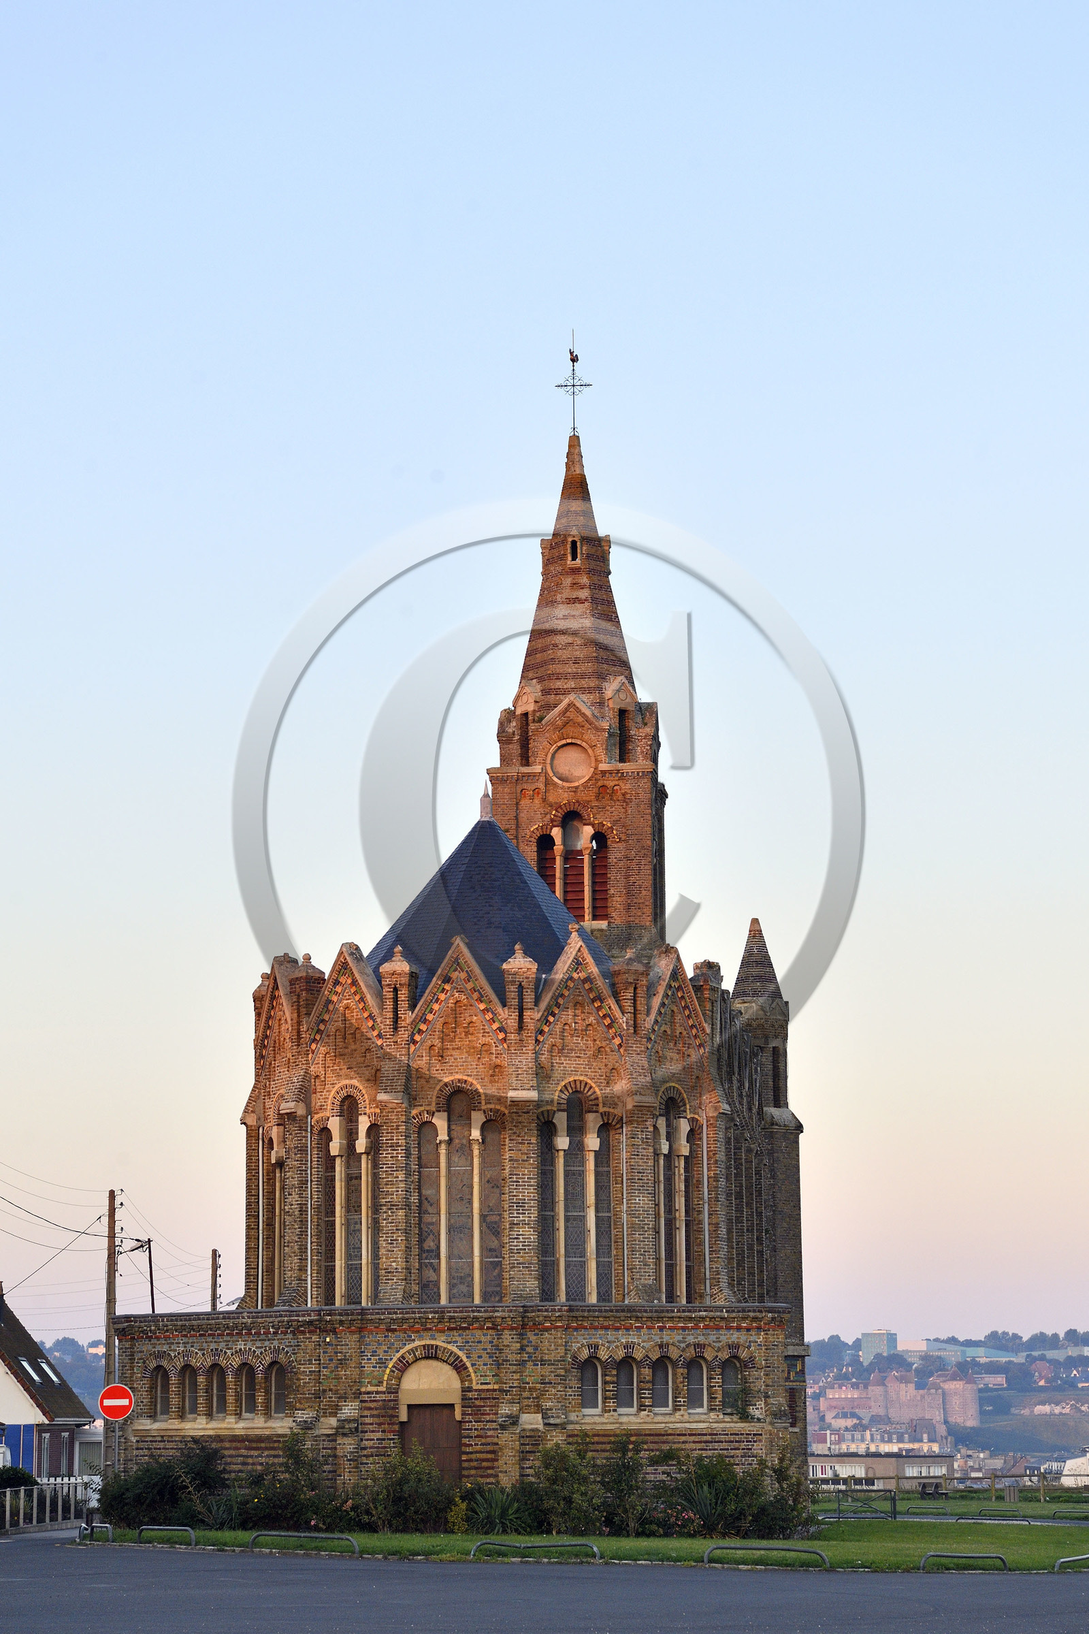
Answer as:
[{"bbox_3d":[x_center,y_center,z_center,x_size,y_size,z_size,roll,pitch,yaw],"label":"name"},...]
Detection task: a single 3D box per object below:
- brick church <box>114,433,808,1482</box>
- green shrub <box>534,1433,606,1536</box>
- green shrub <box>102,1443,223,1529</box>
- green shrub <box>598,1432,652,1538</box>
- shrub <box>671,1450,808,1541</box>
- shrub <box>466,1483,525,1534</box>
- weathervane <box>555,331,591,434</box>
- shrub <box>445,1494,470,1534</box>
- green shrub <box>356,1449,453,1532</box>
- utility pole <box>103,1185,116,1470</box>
[{"bbox_3d":[-0.347,1.504,76.723,13.560,30.105,30.832,-2,-11,7],"label":"brick church"},{"bbox_3d":[0.459,12.000,57.100,1.285,1.819,1.200,-1,-11,0],"label":"green shrub"},{"bbox_3d":[-7.211,12.621,60.000,2.364,1.605,1.900,-1,-11,0],"label":"green shrub"},{"bbox_3d":[1.463,12.053,57.300,0.944,1.803,0.950,-1,-11,0],"label":"green shrub"},{"bbox_3d":[3.688,12.835,59.947,2.550,1.720,1.900,-1,-11,0],"label":"shrub"},{"bbox_3d":[-0.882,12.402,57.000,1.077,0.895,1.000,-1,-11,0],"label":"shrub"},{"bbox_3d":[0.823,-12.159,89.000,1.002,3.032,0.350,-1,-11,4],"label":"weathervane"},{"bbox_3d":[-1.550,12.440,56.700,0.410,0.690,0.450,-1,-11,0],"label":"shrub"},{"bbox_3d":[-2.475,12.082,57.000,1.741,1.524,1.500,-1,-11,0],"label":"green shrub"},{"bbox_3d":[-9.622,11.874,70.309,0.250,7.250,0.250,-1,-11,0],"label":"utility pole"}]

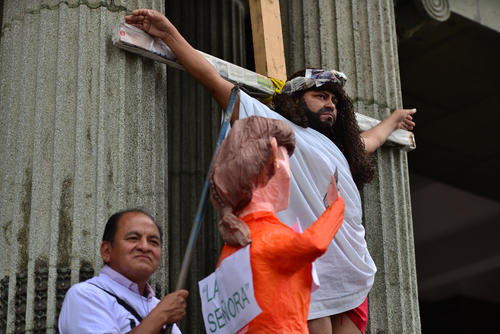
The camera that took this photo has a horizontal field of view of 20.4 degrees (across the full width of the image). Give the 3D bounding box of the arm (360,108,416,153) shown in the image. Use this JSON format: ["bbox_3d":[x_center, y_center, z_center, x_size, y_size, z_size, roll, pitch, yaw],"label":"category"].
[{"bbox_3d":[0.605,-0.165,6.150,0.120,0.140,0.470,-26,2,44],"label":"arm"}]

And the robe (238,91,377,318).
[{"bbox_3d":[0.230,0.145,5.580,0.580,0.920,0.400,18,-30,-39],"label":"robe"}]

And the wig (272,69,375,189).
[{"bbox_3d":[0.307,-0.159,5.800,0.310,0.475,0.410,-21,-30,38],"label":"wig"}]

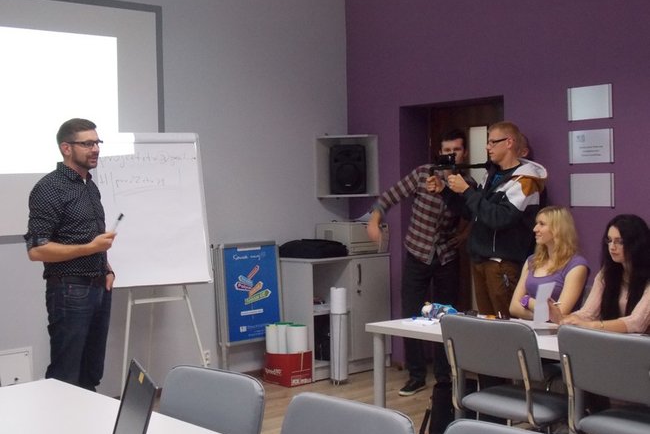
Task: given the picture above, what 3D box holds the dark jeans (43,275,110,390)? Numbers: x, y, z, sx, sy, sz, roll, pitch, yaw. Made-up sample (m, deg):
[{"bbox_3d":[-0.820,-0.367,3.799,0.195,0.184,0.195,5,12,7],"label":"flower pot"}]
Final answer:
[{"bbox_3d":[-1.237,0.805,4.300,0.270,1.000,0.360,1,3,40],"label":"dark jeans"}]

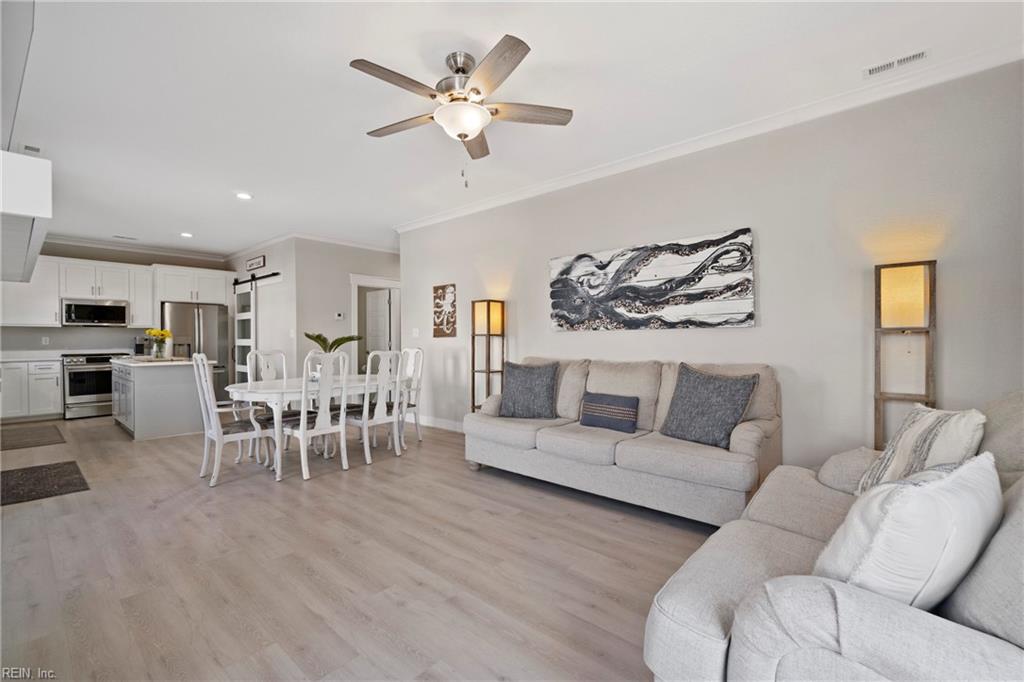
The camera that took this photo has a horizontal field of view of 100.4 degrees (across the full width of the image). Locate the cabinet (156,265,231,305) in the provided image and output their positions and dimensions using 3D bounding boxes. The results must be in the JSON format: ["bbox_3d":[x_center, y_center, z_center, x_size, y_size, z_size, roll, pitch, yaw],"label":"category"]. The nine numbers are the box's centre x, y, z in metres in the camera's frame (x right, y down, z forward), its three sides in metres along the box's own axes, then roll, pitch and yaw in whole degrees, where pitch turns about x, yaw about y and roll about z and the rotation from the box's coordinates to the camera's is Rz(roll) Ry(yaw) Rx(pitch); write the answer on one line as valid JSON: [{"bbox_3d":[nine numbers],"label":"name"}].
[{"bbox_3d":[-5.885,-0.974,7.759,0.610,0.580,1.060,0,0,41],"label":"cabinet"}]

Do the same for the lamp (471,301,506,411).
[{"bbox_3d":[-0.253,0.355,4.752,0.260,1.590,0.260,0,0,41],"label":"lamp"}]

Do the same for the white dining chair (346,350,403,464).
[{"bbox_3d":[-1.422,0.631,4.292,0.560,1.060,0.510,0,1,41],"label":"white dining chair"}]

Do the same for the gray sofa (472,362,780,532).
[{"bbox_3d":[0.747,0.669,3.378,2.300,0.970,0.960,0,0,41],"label":"gray sofa"}]

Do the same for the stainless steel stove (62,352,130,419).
[{"bbox_3d":[-6.638,0.701,6.843,0.670,0.930,0.762,0,0,41],"label":"stainless steel stove"}]

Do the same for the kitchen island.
[{"bbox_3d":[-4.692,0.715,5.723,1.670,0.900,0.835,0,1,41],"label":"kitchen island"}]

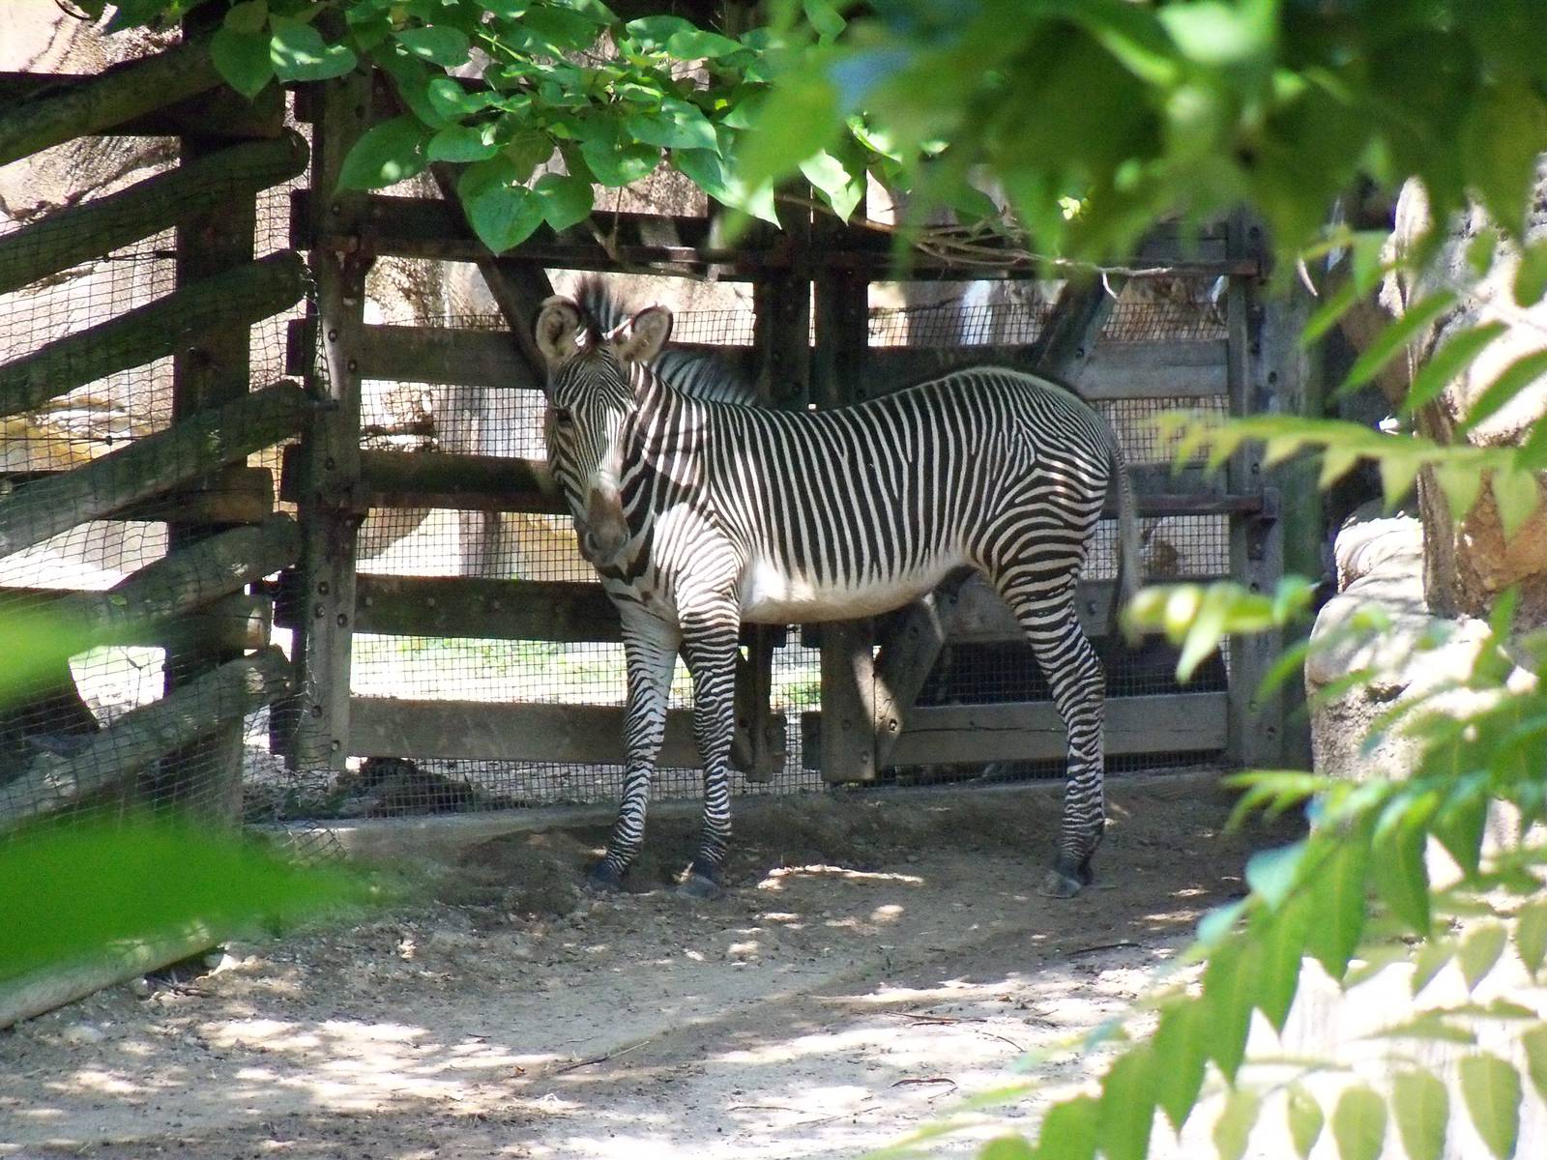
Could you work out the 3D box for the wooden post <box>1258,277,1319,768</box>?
[{"bbox_3d":[1.319,-0.184,32.700,0.140,1.361,0.140,-3,5,-37],"label":"wooden post"}]

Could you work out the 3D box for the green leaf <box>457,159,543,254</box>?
[{"bbox_3d":[-0.620,-0.843,29.000,0.195,0.214,0.070,0,4,-6],"label":"green leaf"}]

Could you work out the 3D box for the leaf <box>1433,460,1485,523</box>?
[{"bbox_3d":[0.537,-0.070,10.000,0.041,0.051,0.025,0,7,0],"label":"leaf"}]

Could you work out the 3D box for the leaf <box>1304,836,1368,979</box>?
[{"bbox_3d":[0.463,0.270,10.500,0.053,0.118,0.030,0,4,-6],"label":"leaf"}]

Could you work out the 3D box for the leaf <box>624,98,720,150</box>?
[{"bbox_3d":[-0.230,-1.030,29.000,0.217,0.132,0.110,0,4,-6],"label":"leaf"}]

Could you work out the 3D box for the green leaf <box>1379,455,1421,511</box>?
[{"bbox_3d":[0.514,-0.081,10.500,0.035,0.048,0.018,0,4,-6],"label":"green leaf"}]

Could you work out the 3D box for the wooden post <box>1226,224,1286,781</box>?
[{"bbox_3d":[1.213,-0.266,32.200,0.135,1.474,0.090,-4,8,-32],"label":"wooden post"}]

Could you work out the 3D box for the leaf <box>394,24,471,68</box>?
[{"bbox_3d":[-0.641,-1.002,24.000,0.145,0.071,0.090,0,7,0],"label":"leaf"}]

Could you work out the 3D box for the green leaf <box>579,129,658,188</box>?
[{"bbox_3d":[-0.350,-0.963,29.050,0.181,0.143,0.090,0,4,-6],"label":"green leaf"}]

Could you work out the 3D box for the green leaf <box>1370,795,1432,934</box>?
[{"bbox_3d":[0.517,0.235,10.500,0.050,0.113,0.035,0,7,0],"label":"green leaf"}]

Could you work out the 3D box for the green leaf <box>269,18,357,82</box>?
[{"bbox_3d":[-0.865,-0.994,24.000,0.166,0.111,0.080,0,7,0],"label":"green leaf"}]

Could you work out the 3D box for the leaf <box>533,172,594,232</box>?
[{"bbox_3d":[-0.483,-0.860,29.100,0.149,0.138,0.060,0,4,-6],"label":"leaf"}]

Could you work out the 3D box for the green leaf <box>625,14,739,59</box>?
[{"bbox_3d":[-0.170,-1.020,24.000,0.220,0.070,0.100,0,7,0],"label":"green leaf"}]

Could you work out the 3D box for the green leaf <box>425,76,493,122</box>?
[{"bbox_3d":[-0.589,-0.903,24.000,0.127,0.074,0.080,0,7,0],"label":"green leaf"}]

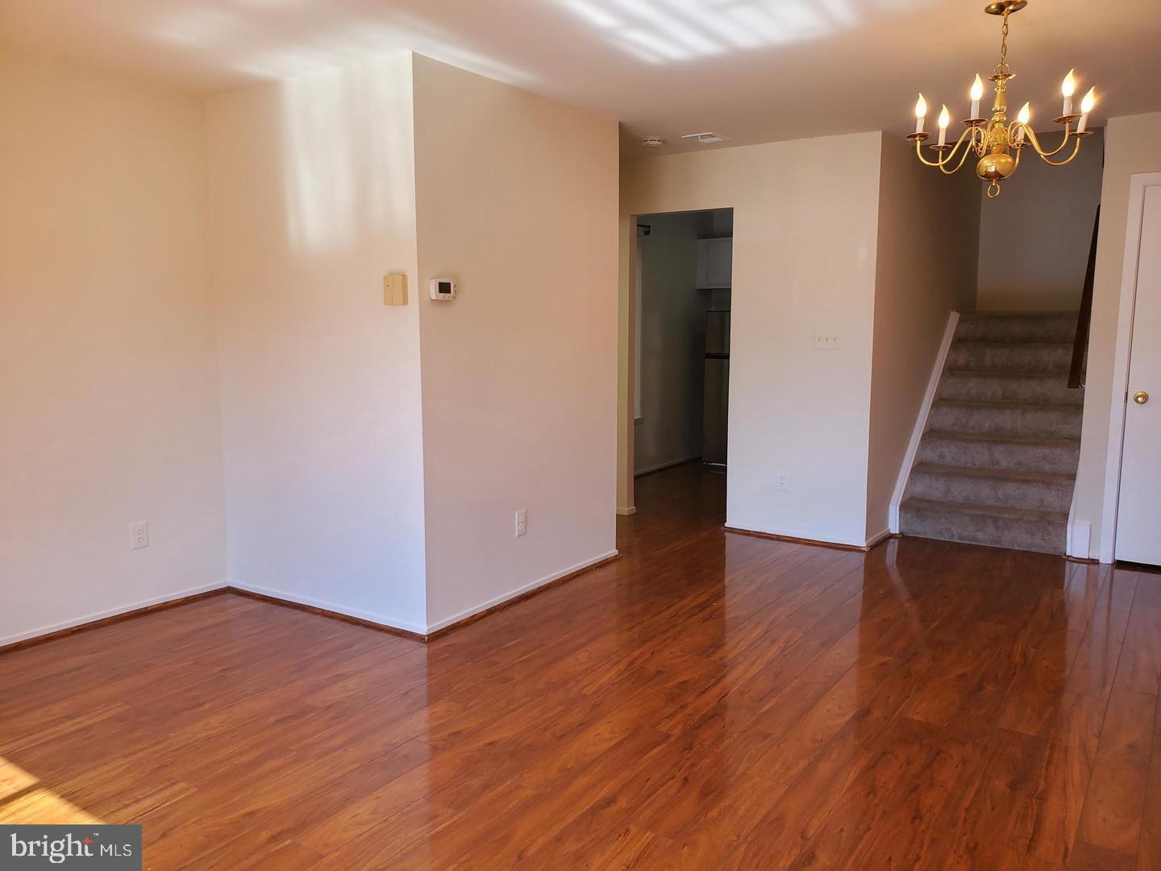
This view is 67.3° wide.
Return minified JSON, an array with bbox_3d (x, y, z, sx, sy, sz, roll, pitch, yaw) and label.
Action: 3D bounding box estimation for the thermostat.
[{"bbox_3d":[-0.565,-0.601,3.595,0.030,0.083,0.134,5,9,33],"label":"thermostat"}]

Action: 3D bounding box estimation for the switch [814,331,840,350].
[{"bbox_3d":[1.449,-0.565,5.133,0.163,0.115,0.012,5,9,33],"label":"switch"}]

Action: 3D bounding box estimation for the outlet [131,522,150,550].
[{"bbox_3d":[-2.001,0.457,3.966,0.010,0.119,0.078,5,9,33],"label":"outlet"}]

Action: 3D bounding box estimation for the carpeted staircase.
[{"bbox_3d":[2.833,-0.111,5.810,0.950,1.390,1.620,5,9,33],"label":"carpeted staircase"}]

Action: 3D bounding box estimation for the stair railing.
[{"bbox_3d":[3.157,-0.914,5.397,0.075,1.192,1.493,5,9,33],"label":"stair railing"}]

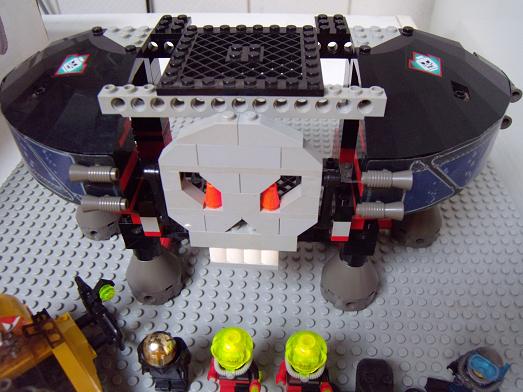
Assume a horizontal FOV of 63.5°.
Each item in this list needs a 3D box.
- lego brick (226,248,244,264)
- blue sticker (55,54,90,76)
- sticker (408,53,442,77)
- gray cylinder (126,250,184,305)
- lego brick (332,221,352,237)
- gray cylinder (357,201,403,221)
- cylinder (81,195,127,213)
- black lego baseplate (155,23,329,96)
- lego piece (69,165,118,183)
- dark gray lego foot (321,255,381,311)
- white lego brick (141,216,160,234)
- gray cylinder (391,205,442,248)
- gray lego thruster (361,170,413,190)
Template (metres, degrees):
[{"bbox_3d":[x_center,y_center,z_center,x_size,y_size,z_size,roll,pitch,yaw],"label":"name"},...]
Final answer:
[{"bbox_3d":[-0.012,0.026,0.201,0.008,0.010,0.008,1,42,3],"label":"lego brick"},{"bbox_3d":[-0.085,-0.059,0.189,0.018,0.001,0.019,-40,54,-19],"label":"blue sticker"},{"bbox_3d":[0.071,-0.056,0.182,0.019,0.001,0.018,-32,63,-30],"label":"sticker"},{"bbox_3d":[-0.062,0.041,0.245,0.032,0.027,0.032,1,41,3],"label":"gray cylinder"},{"bbox_3d":[0.037,0.013,0.198,0.008,0.010,0.008,1,41,3],"label":"lego brick"},{"bbox_3d":[0.048,0.005,0.171,0.019,0.008,0.008,1,41,3],"label":"gray cylinder"},{"bbox_3d":[-0.065,0.003,0.175,0.020,0.008,0.008,1,41,3],"label":"cylinder"},{"bbox_3d":[-0.007,-0.061,0.184,0.064,0.005,0.064,1,41,3],"label":"black lego baseplate"},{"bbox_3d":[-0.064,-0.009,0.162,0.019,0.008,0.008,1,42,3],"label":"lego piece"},{"bbox_3d":[0.051,0.043,0.239,0.032,0.027,0.032,1,41,3],"label":"dark gray lego foot"},{"bbox_3d":[-0.052,0.011,0.201,0.008,0.010,0.008,1,42,3],"label":"white lego brick"},{"bbox_3d":[0.101,0.012,0.270,0.032,0.029,0.032,1,42,3],"label":"gray cylinder"},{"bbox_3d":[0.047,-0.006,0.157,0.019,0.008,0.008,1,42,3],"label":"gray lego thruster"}]

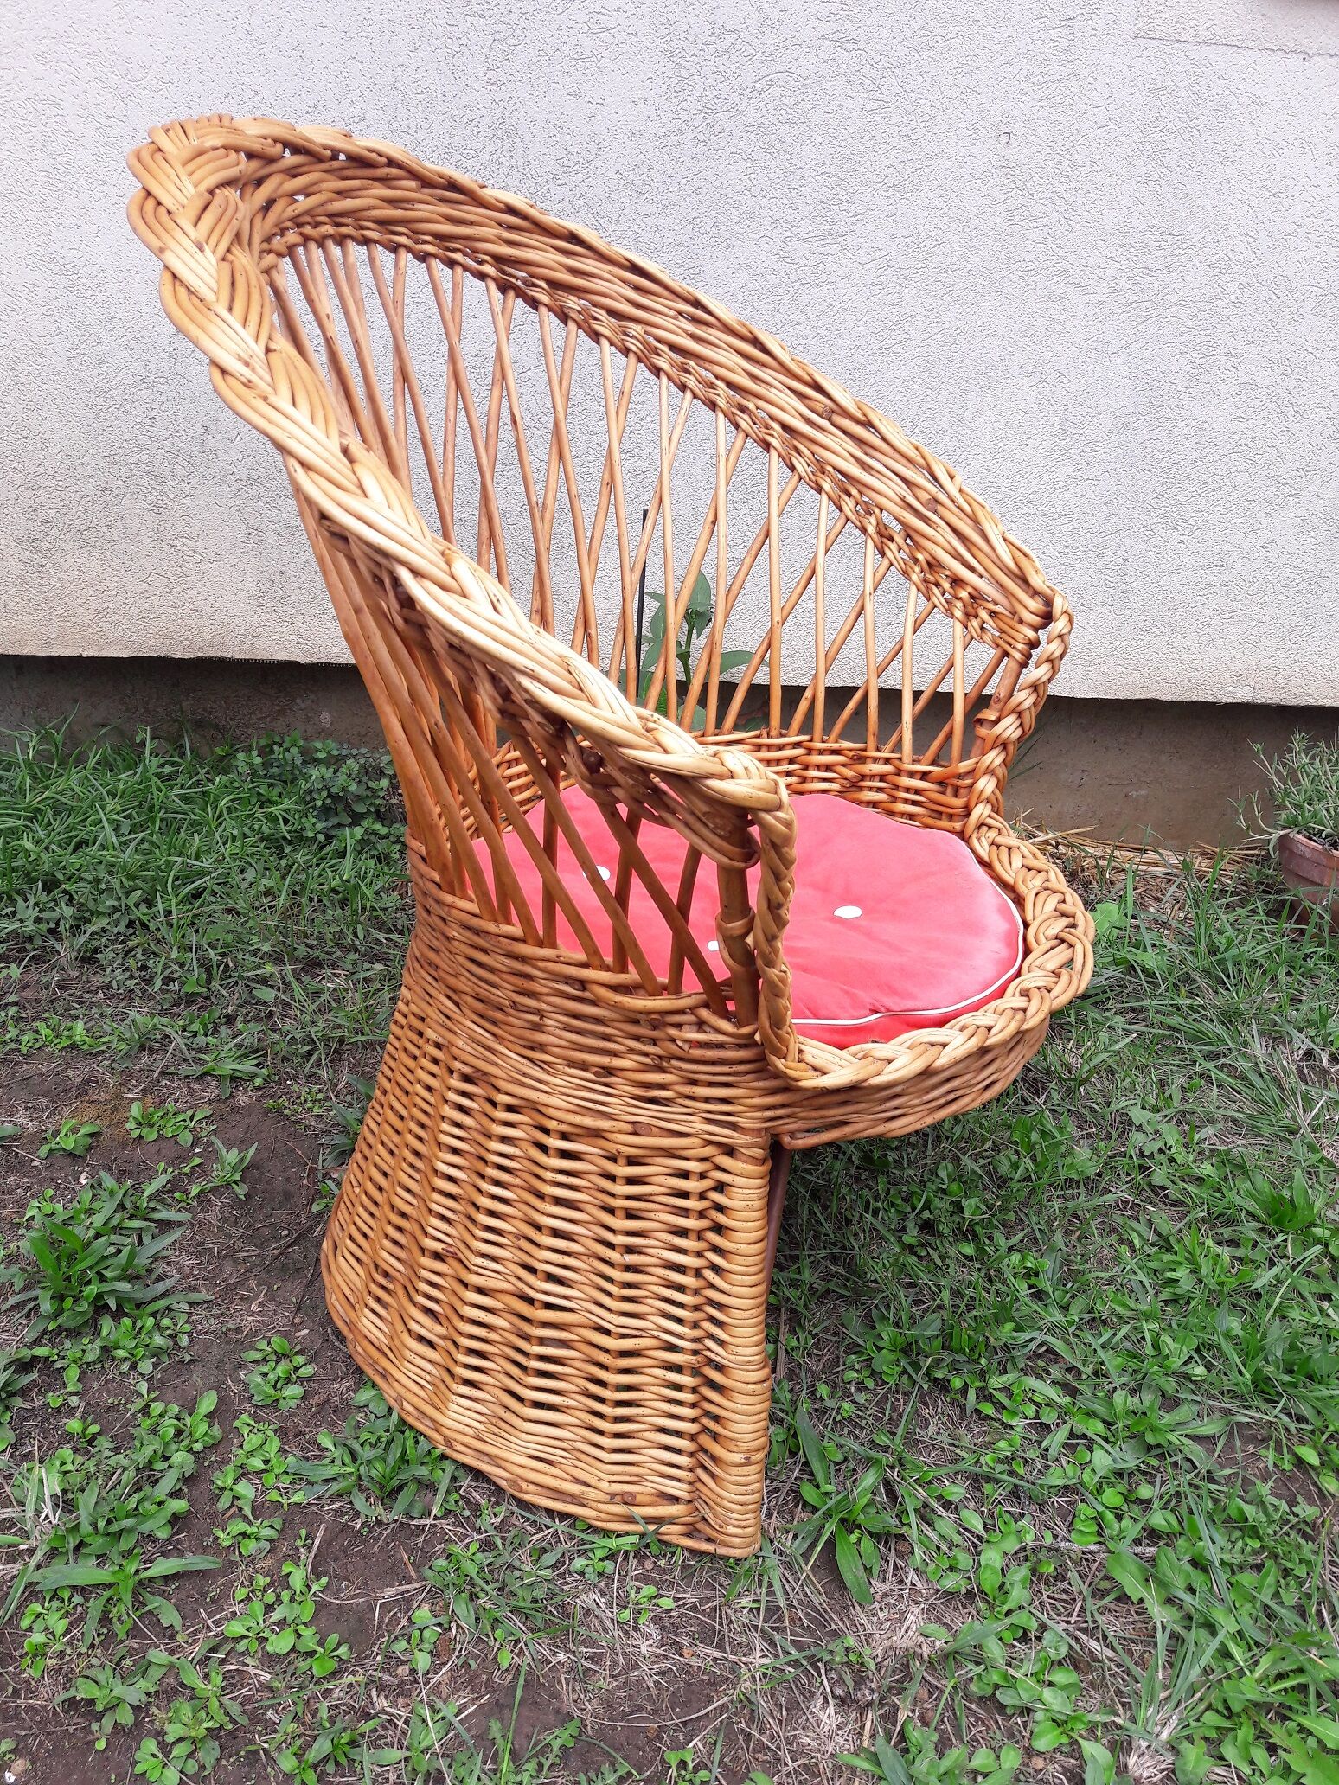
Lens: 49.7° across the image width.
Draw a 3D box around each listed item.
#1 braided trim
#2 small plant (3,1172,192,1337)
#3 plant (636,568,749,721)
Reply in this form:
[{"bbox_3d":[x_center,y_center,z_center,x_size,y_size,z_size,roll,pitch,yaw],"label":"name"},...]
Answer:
[{"bbox_3d":[-0.063,-0.271,0.990,0.549,0.500,0.646,12,27,25],"label":"braided trim"},{"bbox_3d":[-0.484,0.307,1.220,0.165,0.065,0.150,0,24,0],"label":"small plant"},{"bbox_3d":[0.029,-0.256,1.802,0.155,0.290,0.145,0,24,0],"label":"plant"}]

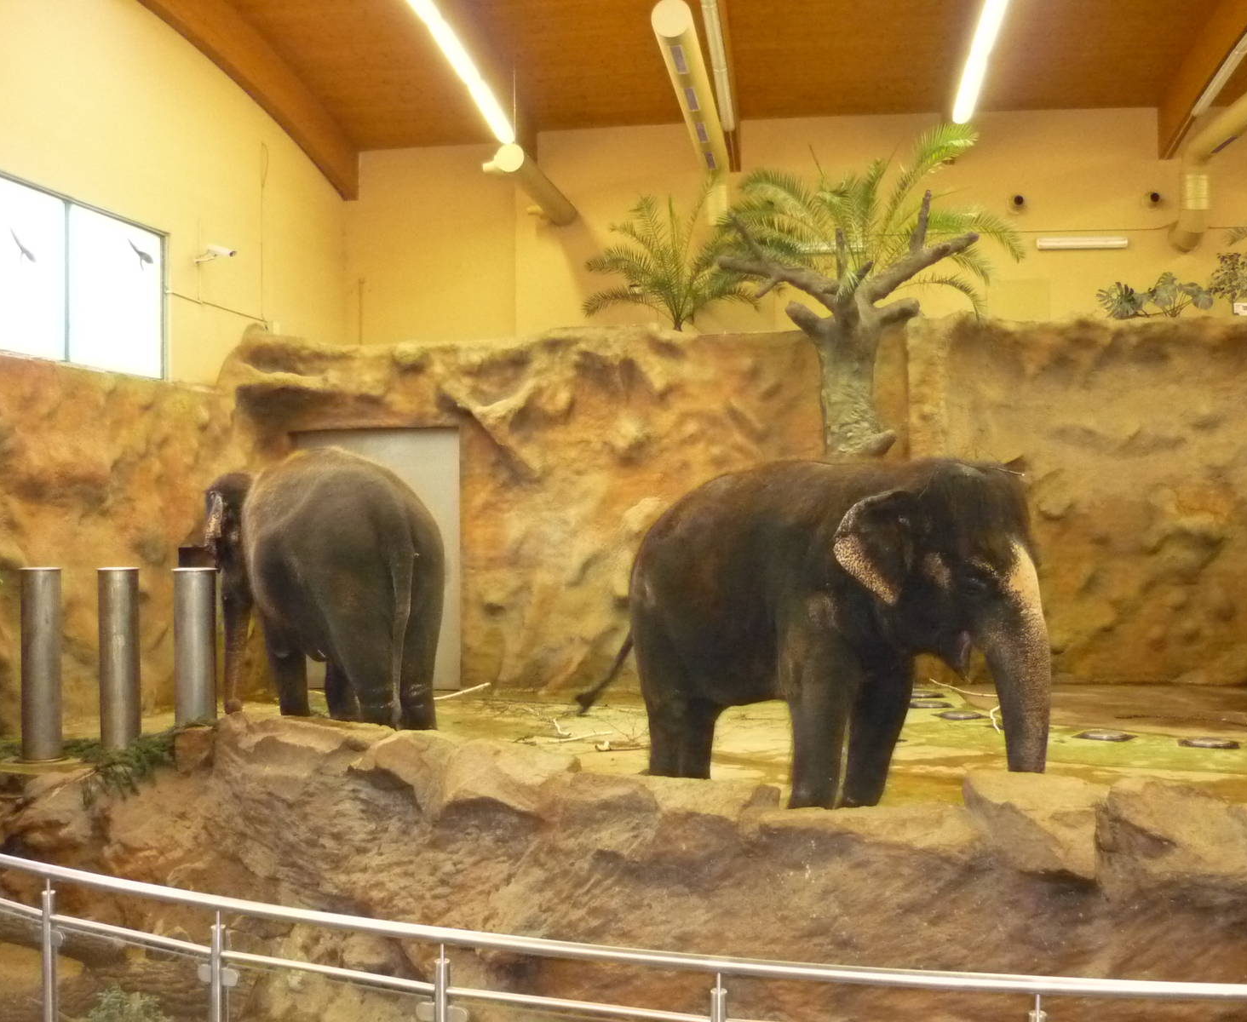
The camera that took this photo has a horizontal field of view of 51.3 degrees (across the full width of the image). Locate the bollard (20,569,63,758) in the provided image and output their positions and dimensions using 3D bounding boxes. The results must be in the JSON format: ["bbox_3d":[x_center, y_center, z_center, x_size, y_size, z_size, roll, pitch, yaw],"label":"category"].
[{"bbox_3d":[-4.975,1.294,11.126,0.322,1.602,0.322,0,-1,0],"label":"bollard"}]

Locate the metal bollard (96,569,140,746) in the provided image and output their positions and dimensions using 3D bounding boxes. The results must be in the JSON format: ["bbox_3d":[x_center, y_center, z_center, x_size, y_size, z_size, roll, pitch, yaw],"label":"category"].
[{"bbox_3d":[-4.220,1.286,10.867,0.322,1.602,0.322,0,-1,0],"label":"metal bollard"}]

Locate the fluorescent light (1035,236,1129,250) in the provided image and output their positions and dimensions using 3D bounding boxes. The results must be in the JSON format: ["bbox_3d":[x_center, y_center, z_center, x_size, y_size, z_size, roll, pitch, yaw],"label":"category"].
[{"bbox_3d":[6.235,-3.635,17.673,1.230,0.150,0.120,0,-1,5],"label":"fluorescent light"}]

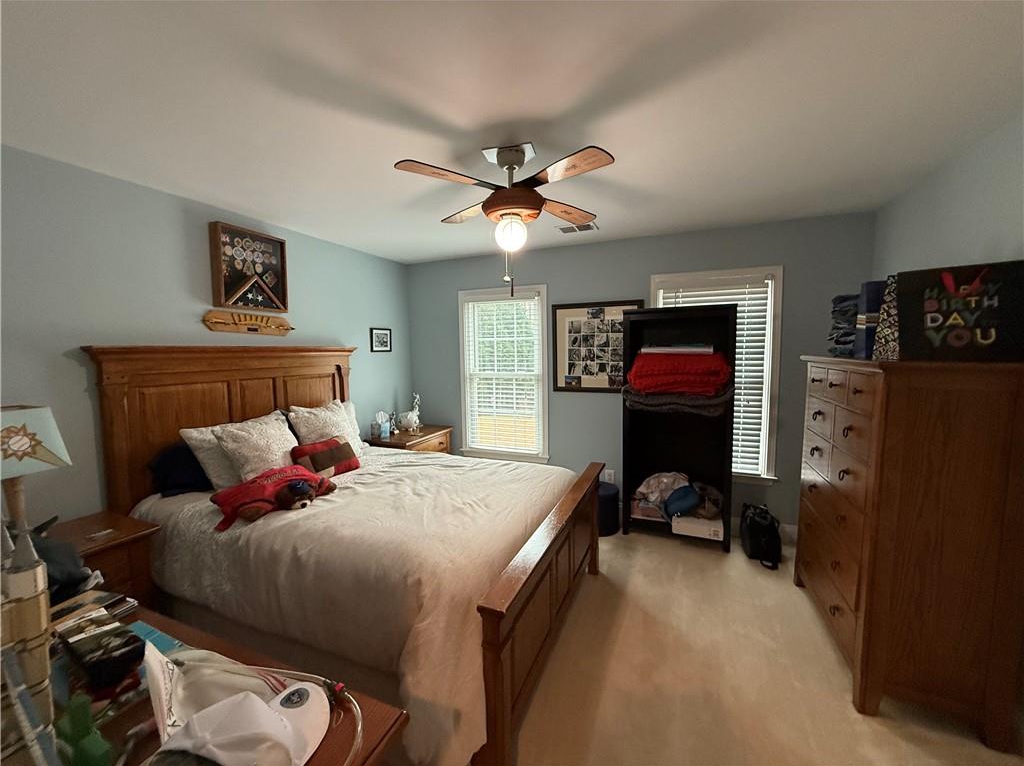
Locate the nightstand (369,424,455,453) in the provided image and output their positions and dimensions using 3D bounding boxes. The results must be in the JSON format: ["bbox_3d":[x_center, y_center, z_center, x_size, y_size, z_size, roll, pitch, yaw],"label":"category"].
[{"bbox_3d":[-0.968,0.860,4.030,0.513,0.749,0.834,1,5,22],"label":"nightstand"}]

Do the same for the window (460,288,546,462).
[{"bbox_3d":[-0.092,-0.099,4.082,0.820,1.580,0.060,1,5,22],"label":"window"}]

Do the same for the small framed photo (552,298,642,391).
[{"bbox_3d":[0.753,-0.311,3.685,0.801,0.792,0.030,1,5,22],"label":"small framed photo"}]

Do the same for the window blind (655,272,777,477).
[{"bbox_3d":[1.623,-0.074,3.372,0.950,1.650,0.100,1,5,22],"label":"window blind"}]

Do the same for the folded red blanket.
[{"bbox_3d":[1.300,-0.079,3.255,0.714,0.322,0.352,1,5,22],"label":"folded red blanket"}]

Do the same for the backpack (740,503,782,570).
[{"bbox_3d":[1.853,1.098,3.045,0.236,0.352,0.241,1,5,22],"label":"backpack"}]

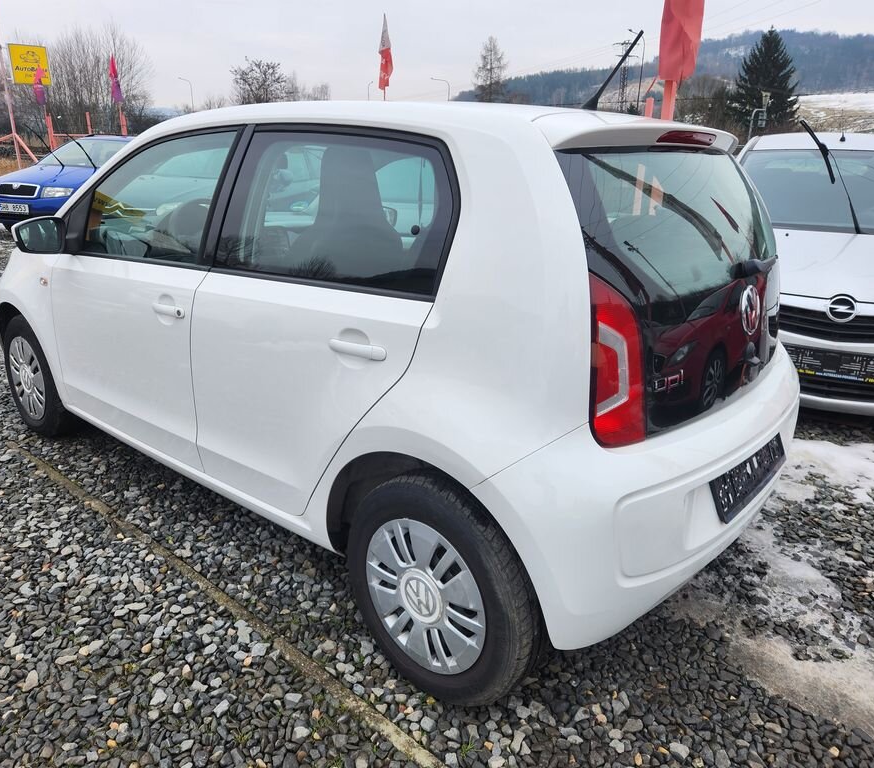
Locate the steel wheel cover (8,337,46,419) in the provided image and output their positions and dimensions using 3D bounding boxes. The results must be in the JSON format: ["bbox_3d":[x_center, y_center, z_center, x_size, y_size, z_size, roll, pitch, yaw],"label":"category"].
[{"bbox_3d":[-1.867,-0.027,3.099,0.385,0.385,0.050,16,23,38],"label":"steel wheel cover"}]

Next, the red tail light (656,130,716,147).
[{"bbox_3d":[0.649,-0.644,1.769,0.055,0.042,0.360,16,22,38],"label":"red tail light"}]

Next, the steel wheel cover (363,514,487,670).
[{"bbox_3d":[-0.037,0.504,1.615,0.385,0.385,0.050,16,23,38],"label":"steel wheel cover"}]

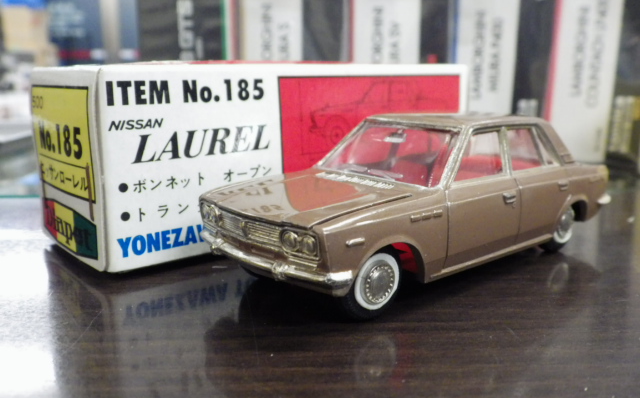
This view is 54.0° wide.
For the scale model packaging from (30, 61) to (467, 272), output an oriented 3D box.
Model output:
[{"bbox_3d":[-0.013,-0.017,0.190,0.124,0.044,0.043,-10,15,-39],"label":"scale model packaging"}]

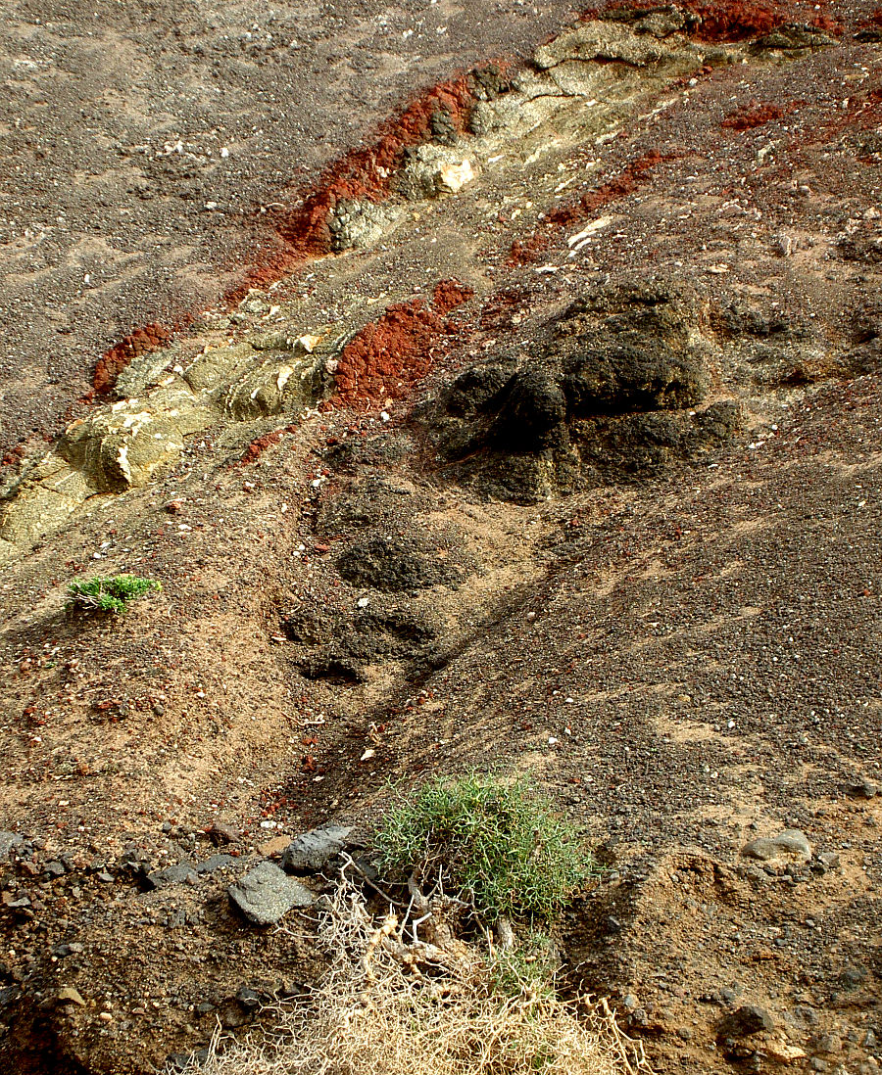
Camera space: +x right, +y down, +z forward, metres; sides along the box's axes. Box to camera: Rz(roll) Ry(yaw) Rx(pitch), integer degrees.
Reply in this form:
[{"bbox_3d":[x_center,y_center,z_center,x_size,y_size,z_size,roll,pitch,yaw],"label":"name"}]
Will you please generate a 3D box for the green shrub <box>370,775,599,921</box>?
[{"bbox_3d":[0.111,0.783,8.800,0.540,0.340,0.460,0,6,0],"label":"green shrub"}]

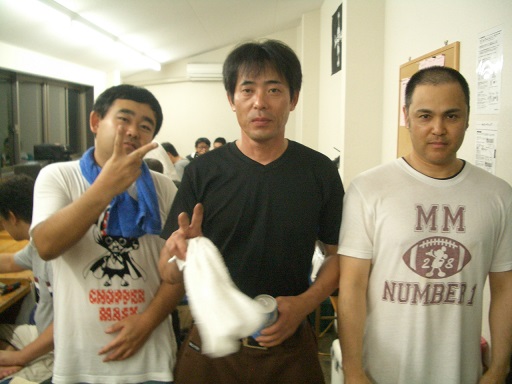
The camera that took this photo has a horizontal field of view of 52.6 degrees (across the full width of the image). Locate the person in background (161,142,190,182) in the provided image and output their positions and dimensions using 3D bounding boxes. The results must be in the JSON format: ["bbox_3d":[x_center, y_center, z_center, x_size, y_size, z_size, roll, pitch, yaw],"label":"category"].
[{"bbox_3d":[-1.000,0.088,5.586,0.750,1.240,0.500,3,9,21],"label":"person in background"}]

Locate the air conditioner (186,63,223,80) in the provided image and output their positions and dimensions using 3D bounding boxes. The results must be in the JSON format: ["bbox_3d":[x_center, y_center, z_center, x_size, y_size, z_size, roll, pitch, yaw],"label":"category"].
[{"bbox_3d":[-0.625,-1.788,7.700,0.800,0.275,0.220,0,8,-1],"label":"air conditioner"}]

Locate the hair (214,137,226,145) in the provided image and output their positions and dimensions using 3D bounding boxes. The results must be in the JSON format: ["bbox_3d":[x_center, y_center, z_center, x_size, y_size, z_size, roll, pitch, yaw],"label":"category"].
[{"bbox_3d":[-0.436,-0.626,6.549,0.170,0.140,0.200,2,8,11],"label":"hair"}]

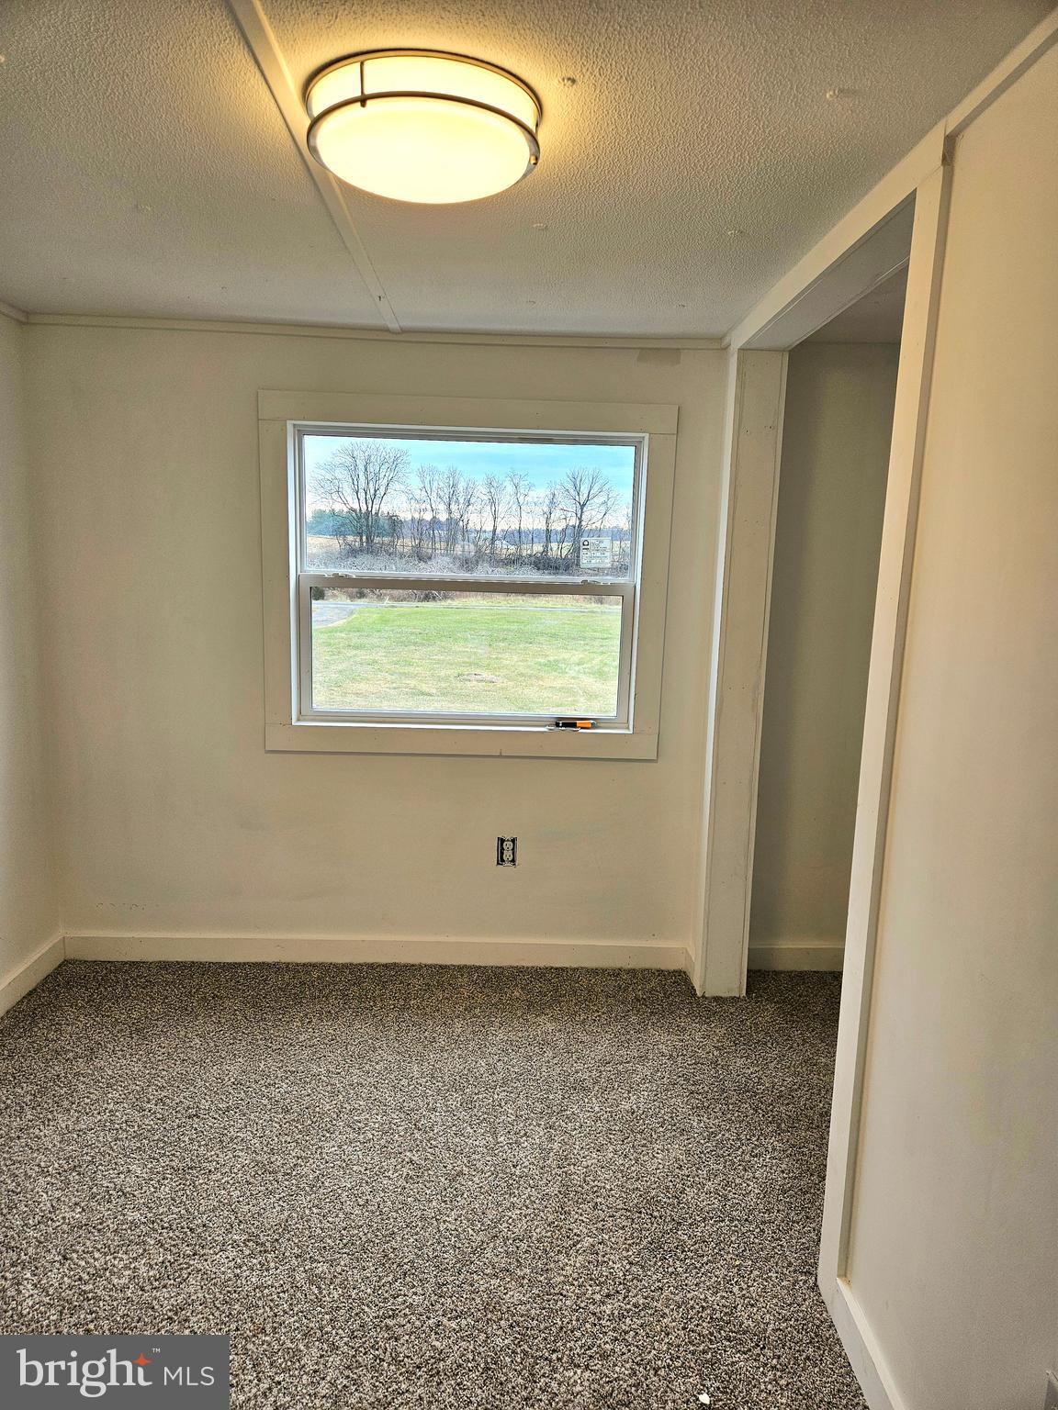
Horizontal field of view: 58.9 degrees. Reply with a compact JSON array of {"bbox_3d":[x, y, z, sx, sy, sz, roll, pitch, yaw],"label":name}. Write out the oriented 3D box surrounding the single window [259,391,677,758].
[{"bbox_3d":[-0.206,-0.406,3.105,1.335,1.168,0.080,1,9,-2],"label":"single window"}]

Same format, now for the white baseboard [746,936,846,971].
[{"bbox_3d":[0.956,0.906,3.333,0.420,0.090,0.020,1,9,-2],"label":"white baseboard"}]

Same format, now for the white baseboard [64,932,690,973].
[{"bbox_3d":[-0.526,0.870,3.278,2.160,0.090,0.020,1,9,-2],"label":"white baseboard"}]

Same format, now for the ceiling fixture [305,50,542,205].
[{"bbox_3d":[-0.166,-0.910,1.506,0.376,0.088,0.376,1,9,-2],"label":"ceiling fixture"}]

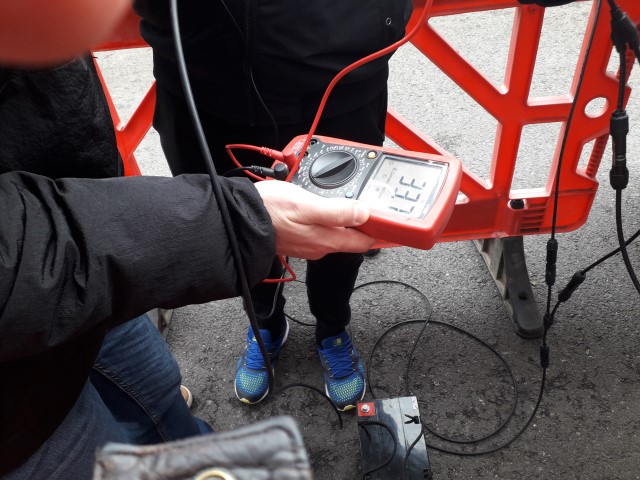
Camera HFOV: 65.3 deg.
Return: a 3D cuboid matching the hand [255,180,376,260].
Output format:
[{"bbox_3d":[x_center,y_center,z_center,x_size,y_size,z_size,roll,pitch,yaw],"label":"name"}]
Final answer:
[{"bbox_3d":[0.007,-0.035,0.503,0.145,0.075,0.085,15,45,24],"label":"hand"}]

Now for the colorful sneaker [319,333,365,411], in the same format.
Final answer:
[{"bbox_3d":[0.052,0.346,1.450,0.112,0.115,0.293,-11,40,-5],"label":"colorful sneaker"}]

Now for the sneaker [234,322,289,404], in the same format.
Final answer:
[{"bbox_3d":[-0.173,0.339,1.488,0.112,0.115,0.293,7,42,16],"label":"sneaker"}]

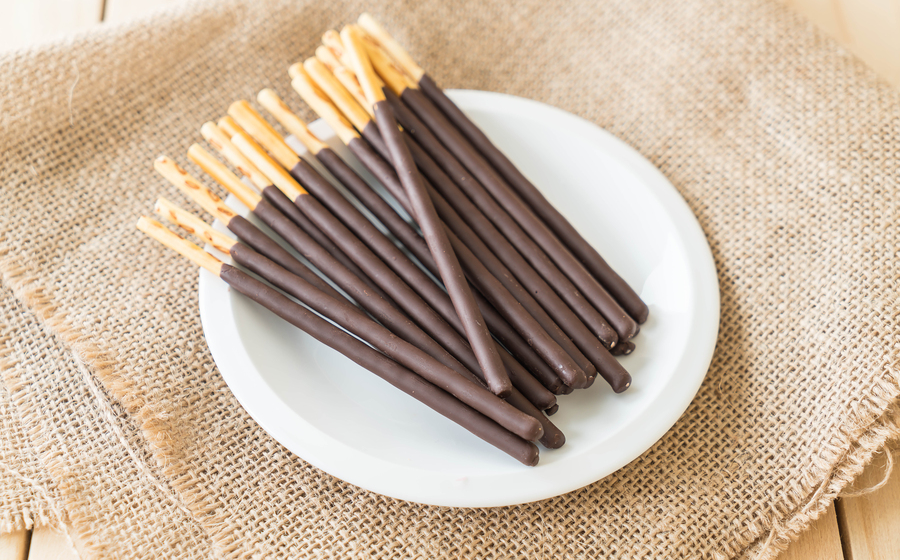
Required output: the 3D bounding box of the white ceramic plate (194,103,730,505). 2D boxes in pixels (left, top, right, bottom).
[{"bbox_3d":[0.003,0.006,0.528,0.154,0.020,0.154,2,53,-2],"label":"white ceramic plate"}]

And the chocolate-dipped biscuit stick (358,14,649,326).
[{"bbox_3d":[0.015,-0.037,0.548,0.006,0.006,0.139,-31,67,-24],"label":"chocolate-dipped biscuit stick"}]

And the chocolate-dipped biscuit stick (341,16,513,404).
[{"bbox_3d":[-0.009,-0.024,0.529,0.006,0.006,0.139,-15,61,-14],"label":"chocolate-dipped biscuit stick"}]

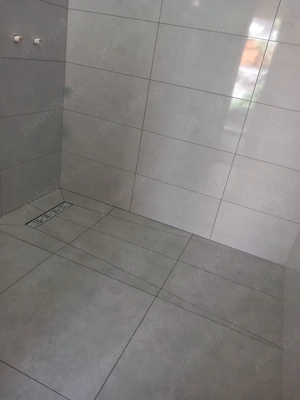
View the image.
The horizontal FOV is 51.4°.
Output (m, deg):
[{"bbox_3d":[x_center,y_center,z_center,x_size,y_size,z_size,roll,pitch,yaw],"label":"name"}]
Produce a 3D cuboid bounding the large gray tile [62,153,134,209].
[{"bbox_3d":[-0.396,-0.140,2.271,0.600,0.300,0.010,18,26,16],"label":"large gray tile"}]

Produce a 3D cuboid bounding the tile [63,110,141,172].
[{"bbox_3d":[-0.346,-0.408,2.142,0.600,0.300,0.010,18,26,16],"label":"tile"}]

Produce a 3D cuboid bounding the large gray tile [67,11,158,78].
[{"bbox_3d":[-0.247,-0.943,1.883,0.600,0.300,0.010,18,26,16],"label":"large gray tile"}]

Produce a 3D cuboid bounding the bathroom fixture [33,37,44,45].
[{"bbox_3d":[-0.618,-0.881,1.735,0.037,0.031,0.031,18,26,16],"label":"bathroom fixture"}]

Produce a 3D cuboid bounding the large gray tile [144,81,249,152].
[{"bbox_3d":[0.252,-0.495,1.851,0.600,0.300,0.010,18,26,16],"label":"large gray tile"}]

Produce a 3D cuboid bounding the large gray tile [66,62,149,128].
[{"bbox_3d":[-0.297,-0.675,2.012,0.600,0.300,0.010,18,26,16],"label":"large gray tile"}]

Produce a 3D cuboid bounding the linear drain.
[{"bbox_3d":[-0.650,0.098,2.050,0.072,0.015,0.400,18,26,16],"label":"linear drain"}]

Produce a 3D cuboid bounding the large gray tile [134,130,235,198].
[{"bbox_3d":[0.203,-0.228,1.981,0.600,0.300,0.010,18,26,16],"label":"large gray tile"}]

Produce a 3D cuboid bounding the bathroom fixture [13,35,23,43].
[{"bbox_3d":[-0.673,-0.825,1.607,0.037,0.031,0.031,18,26,16],"label":"bathroom fixture"}]

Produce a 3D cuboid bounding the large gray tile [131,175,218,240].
[{"bbox_3d":[0.153,0.040,2.110,0.600,0.300,0.010,18,26,16],"label":"large gray tile"}]

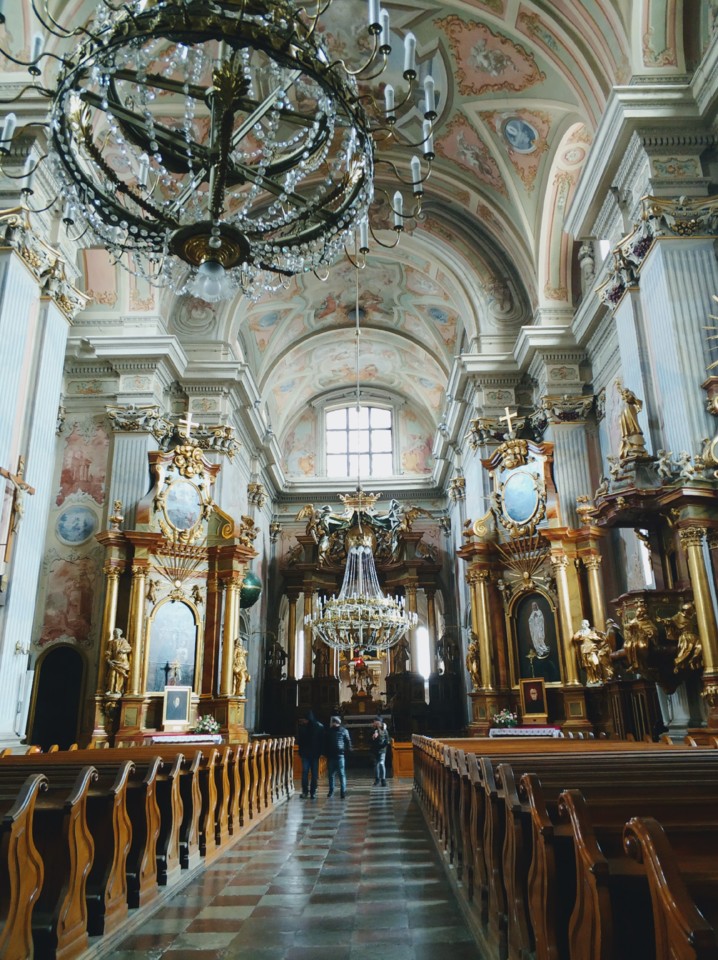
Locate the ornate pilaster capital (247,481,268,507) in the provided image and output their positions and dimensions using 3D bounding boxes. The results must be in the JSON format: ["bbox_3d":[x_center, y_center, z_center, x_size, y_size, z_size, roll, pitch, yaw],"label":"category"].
[{"bbox_3d":[-4.385,0.748,32.494,0.600,0.950,1.350,-1,-18,1],"label":"ornate pilaster capital"}]

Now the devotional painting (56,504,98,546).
[{"bbox_3d":[-9.253,1.497,24.545,1.420,1.410,0.100,-1,-18,0],"label":"devotional painting"}]

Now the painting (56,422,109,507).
[{"bbox_3d":[-9.008,-0.527,24.288,1.420,2.834,0.080,-1,-18,1],"label":"painting"}]

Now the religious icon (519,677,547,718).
[{"bbox_3d":[4.835,6.026,20.725,0.760,1.011,0.080,-17,-24,40],"label":"religious icon"}]

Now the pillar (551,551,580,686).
[{"bbox_3d":[5.951,3.983,21.472,0.520,3.699,0.520,-1,-18,1],"label":"pillar"}]

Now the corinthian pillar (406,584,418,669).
[{"bbox_3d":[2.529,6.895,35.206,0.500,4.023,0.500,-1,-18,1],"label":"corinthian pillar"}]

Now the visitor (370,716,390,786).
[{"bbox_3d":[0.562,7.069,19.536,0.480,1.727,0.470,4,-19,-16],"label":"visitor"}]

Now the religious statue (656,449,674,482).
[{"bbox_3d":[5.587,-0.264,13.635,0.300,0.598,0.260,-7,-19,18],"label":"religious statue"}]

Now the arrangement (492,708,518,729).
[{"bbox_3d":[4.112,6.694,20.993,0.620,0.550,0.500,-17,-24,40],"label":"arrangement"}]

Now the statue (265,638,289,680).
[{"bbox_3d":[-3.866,8.502,35.478,0.950,1.950,0.650,3,-19,-10],"label":"statue"}]

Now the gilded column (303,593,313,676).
[{"bbox_3d":[-2.424,7.212,35.213,0.480,4.129,0.480,-1,-18,1],"label":"gilded column"}]

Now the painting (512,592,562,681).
[{"bbox_3d":[5.164,4.531,21.519,1.320,2.548,0.120,-17,-24,40],"label":"painting"}]

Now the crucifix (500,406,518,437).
[{"bbox_3d":[4.935,-1.921,24.529,0.110,0.954,0.620,16,-24,-41],"label":"crucifix"}]

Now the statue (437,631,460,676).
[{"bbox_3d":[4.174,8.062,34.791,1.050,1.864,0.750,-4,-18,9],"label":"statue"}]

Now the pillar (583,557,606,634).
[{"bbox_3d":[7.168,4.072,22.034,0.500,3.850,0.500,-16,-23,38],"label":"pillar"}]

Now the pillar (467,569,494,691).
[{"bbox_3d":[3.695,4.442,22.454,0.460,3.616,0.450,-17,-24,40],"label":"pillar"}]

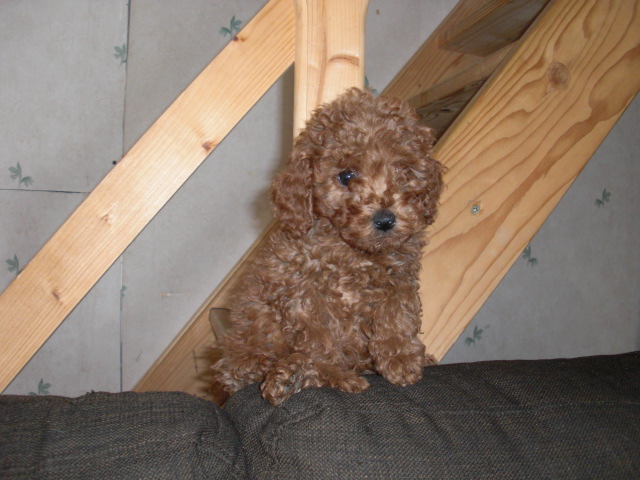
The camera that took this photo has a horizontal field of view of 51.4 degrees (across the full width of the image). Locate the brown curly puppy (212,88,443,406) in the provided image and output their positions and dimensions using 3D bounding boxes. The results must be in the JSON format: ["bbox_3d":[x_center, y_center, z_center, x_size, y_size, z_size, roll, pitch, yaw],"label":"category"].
[{"bbox_3d":[0.006,0.006,0.640,0.160,0.270,0.195,-1,3,-35],"label":"brown curly puppy"}]

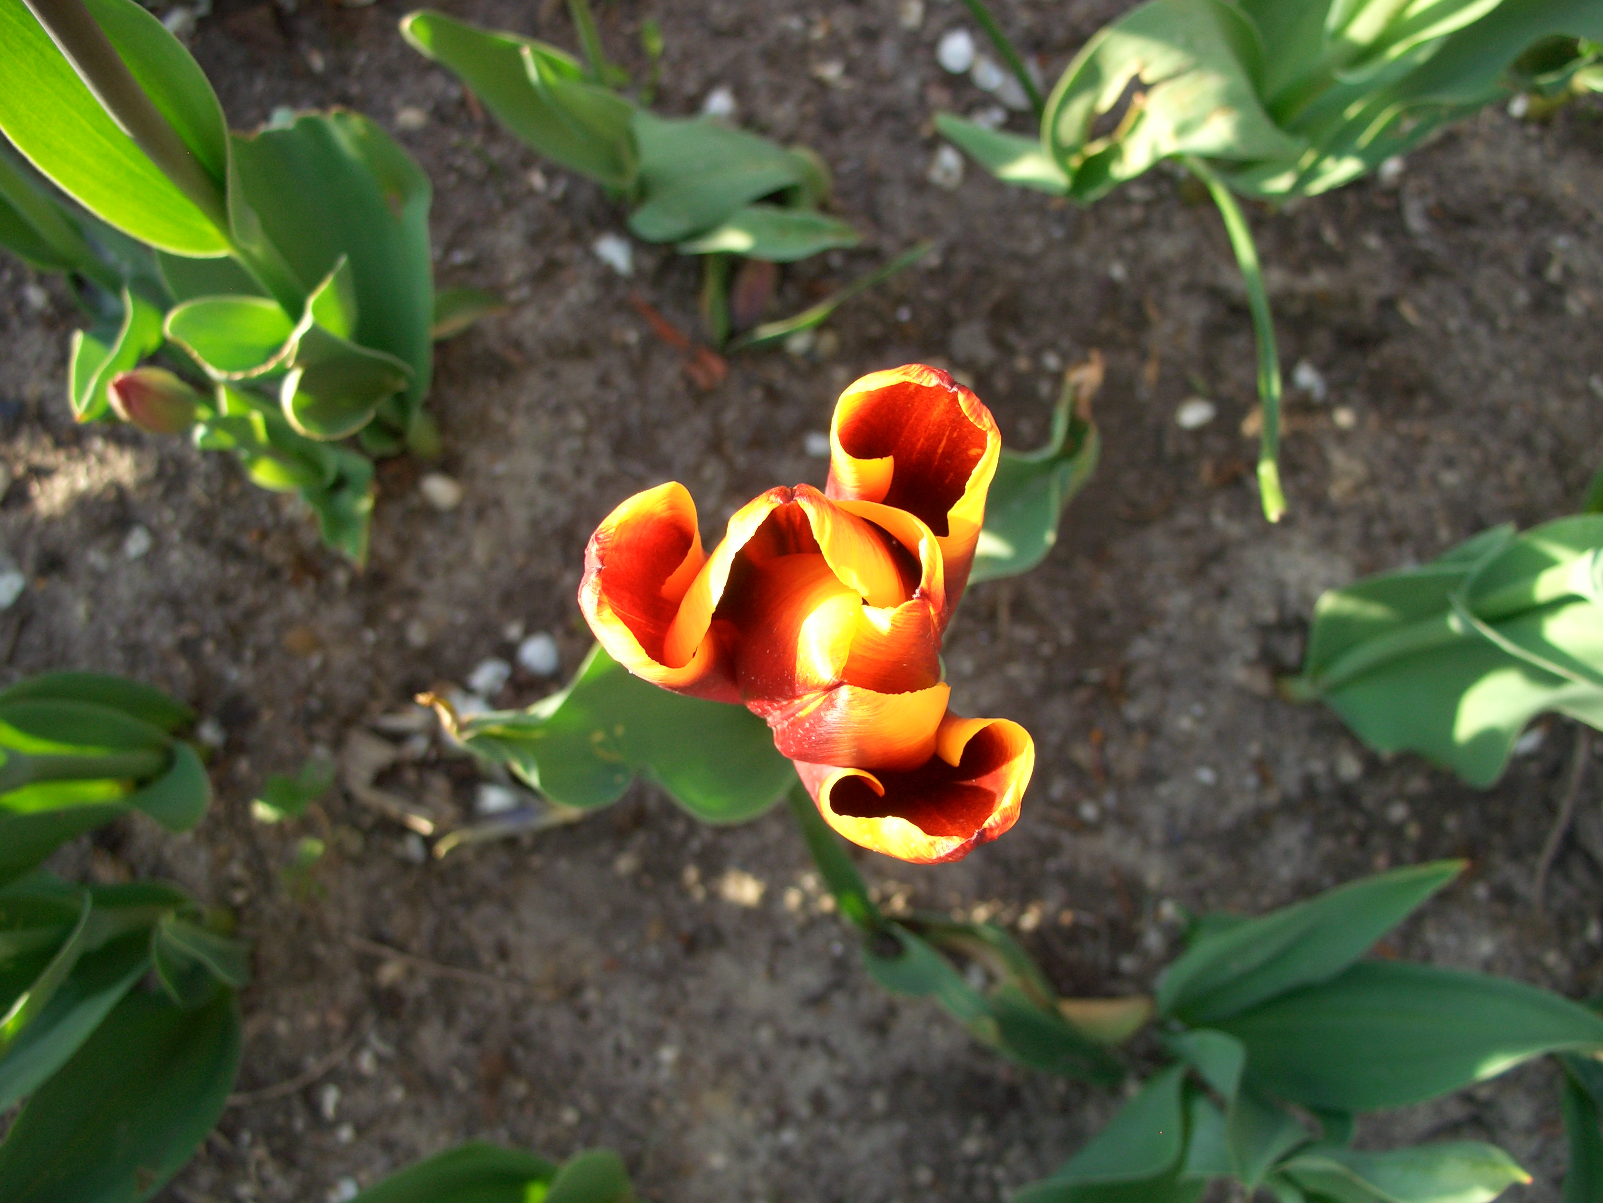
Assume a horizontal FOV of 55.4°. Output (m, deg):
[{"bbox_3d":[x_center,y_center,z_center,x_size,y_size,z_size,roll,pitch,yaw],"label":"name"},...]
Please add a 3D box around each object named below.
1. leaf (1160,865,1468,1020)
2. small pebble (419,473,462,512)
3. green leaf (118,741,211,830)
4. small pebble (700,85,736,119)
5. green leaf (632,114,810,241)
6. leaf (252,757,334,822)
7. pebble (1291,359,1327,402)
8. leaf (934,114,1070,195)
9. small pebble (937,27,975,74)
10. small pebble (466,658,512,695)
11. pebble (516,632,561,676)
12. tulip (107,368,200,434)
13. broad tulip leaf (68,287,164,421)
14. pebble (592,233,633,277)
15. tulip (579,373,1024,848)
[{"bbox_3d":[0.208,0.139,0.627,0.117,0.080,0.042,-31,82,-6],"label":"leaf"},{"bbox_3d":[-0.162,-0.049,0.686,0.018,0.010,0.015,18,77,7],"label":"small pebble"},{"bbox_3d":[-0.268,0.078,0.644,0.036,0.030,0.038,8,80,1],"label":"green leaf"},{"bbox_3d":[-0.041,-0.245,0.750,0.015,0.010,0.017,-6,80,-2],"label":"small pebble"},{"bbox_3d":[-0.035,-0.181,0.651,0.072,0.035,0.052,-12,76,-1],"label":"green leaf"},{"bbox_3d":[-0.216,0.080,0.647,0.035,0.016,0.024,-33,77,-6],"label":"leaf"},{"bbox_3d":[0.242,-0.105,0.728,0.012,0.010,0.021,-41,83,-7],"label":"pebble"},{"bbox_3d":[0.096,-0.208,0.714,0.070,0.028,0.027,27,81,4],"label":"leaf"},{"bbox_3d":[0.076,-0.272,0.755,0.019,0.012,0.021,-9,80,-2],"label":"small pebble"},{"bbox_3d":[-0.143,0.034,0.699,0.021,0.011,0.015,-32,82,-6],"label":"small pebble"},{"bbox_3d":[-0.121,0.024,0.701,0.018,0.012,0.020,-17,81,-3],"label":"pebble"},{"bbox_3d":[-0.227,-0.070,0.535,0.021,0.038,0.021,0,87,16],"label":"tulip"},{"bbox_3d":[-0.250,-0.090,0.560,0.032,0.048,0.042,-31,77,-5],"label":"broad tulip leaf"},{"bbox_3d":[-0.088,-0.161,0.712,0.021,0.010,0.013,43,81,12],"label":"pebble"},{"bbox_3d":[0.000,0.004,0.335,0.092,0.065,0.095,0,74,-2],"label":"tulip"}]

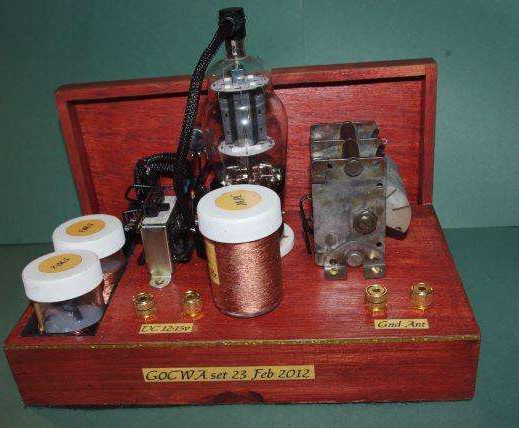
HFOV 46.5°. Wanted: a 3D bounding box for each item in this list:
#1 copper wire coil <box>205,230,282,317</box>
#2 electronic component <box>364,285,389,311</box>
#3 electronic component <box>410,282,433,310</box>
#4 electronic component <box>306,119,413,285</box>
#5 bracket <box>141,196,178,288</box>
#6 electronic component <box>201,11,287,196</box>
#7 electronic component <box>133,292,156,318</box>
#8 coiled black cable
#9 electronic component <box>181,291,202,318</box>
[{"bbox_3d":[-0.008,0.025,0.333,0.040,0.048,0.040,-5,28,3],"label":"copper wire coil"},{"bbox_3d":[0.062,0.045,0.322,0.011,0.011,0.011,-3,28,6],"label":"electronic component"},{"bbox_3d":[0.085,0.044,0.319,0.011,0.011,0.011,-3,28,6],"label":"electronic component"},{"bbox_3d":[0.059,-0.010,0.362,0.060,0.070,0.069,-3,28,6],"label":"electronic component"},{"bbox_3d":[-0.058,0.017,0.370,0.015,0.038,0.047,-3,28,6],"label":"bracket"},{"bbox_3d":[-0.008,-0.043,0.360,0.050,0.138,0.050,-3,28,6],"label":"electronic component"},{"bbox_3d":[-0.063,0.051,0.336,0.011,0.011,0.011,-3,28,6],"label":"electronic component"},{"bbox_3d":[-0.031,-0.048,0.356,0.049,0.131,0.021,-3,28,6],"label":"coiled black cable"},{"bbox_3d":[-0.037,0.050,0.333,0.011,0.011,0.011,-3,28,6],"label":"electronic component"}]

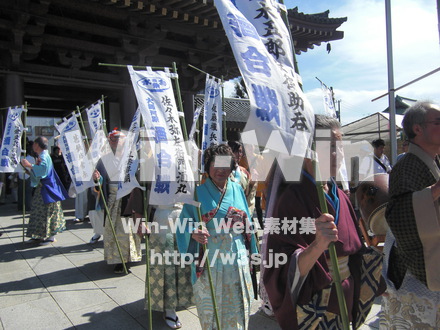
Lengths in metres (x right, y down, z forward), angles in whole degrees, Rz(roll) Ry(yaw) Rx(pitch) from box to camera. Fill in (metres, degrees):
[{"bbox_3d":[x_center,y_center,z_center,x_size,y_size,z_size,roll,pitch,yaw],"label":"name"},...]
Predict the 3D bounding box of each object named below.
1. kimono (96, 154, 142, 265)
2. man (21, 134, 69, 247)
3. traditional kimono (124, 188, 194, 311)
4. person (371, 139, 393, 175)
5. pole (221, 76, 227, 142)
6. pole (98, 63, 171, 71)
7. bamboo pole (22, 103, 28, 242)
[{"bbox_3d":[-1.186,0.485,4.184,0.490,1.300,0.420,0,3,-9],"label":"kimono"},{"bbox_3d":[-2.770,0.402,5.556,0.660,1.620,0.550,0,3,-6],"label":"man"},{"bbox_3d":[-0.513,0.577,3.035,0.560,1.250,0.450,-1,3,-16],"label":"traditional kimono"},{"bbox_3d":[2.383,0.397,5.262,0.480,1.650,0.320,0,3,6],"label":"person"},{"bbox_3d":[0.091,0.226,3.572,0.030,2.210,0.030,-3,3,0],"label":"pole"},{"bbox_3d":[-0.547,-0.662,2.410,0.530,0.020,0.020,-3,0,-25],"label":"pole"},{"bbox_3d":[-3.029,0.123,5.535,0.030,2.180,0.030,3,3,0],"label":"bamboo pole"}]

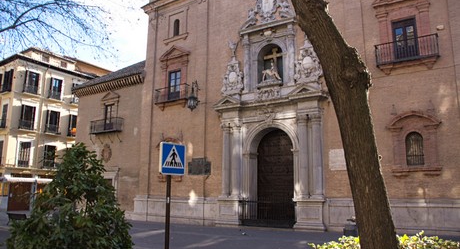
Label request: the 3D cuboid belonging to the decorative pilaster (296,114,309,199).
[{"bbox_3d":[3.735,1.564,17.595,0.500,4.369,0.460,-7,-14,31],"label":"decorative pilaster"}]

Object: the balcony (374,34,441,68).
[{"bbox_3d":[8.175,-3.286,15.960,2.539,1.114,0.620,-7,-14,31],"label":"balcony"}]

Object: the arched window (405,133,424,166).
[{"bbox_3d":[8.284,1.085,15.446,0.680,1.496,0.220,-7,-14,31],"label":"arched window"}]

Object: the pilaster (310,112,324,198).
[{"bbox_3d":[4.362,1.486,17.215,0.500,4.341,0.460,-7,-14,31],"label":"pilaster"}]

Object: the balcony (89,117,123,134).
[{"bbox_3d":[-9.053,0.107,25.348,2.833,0.920,0.650,-6,-13,31],"label":"balcony"}]

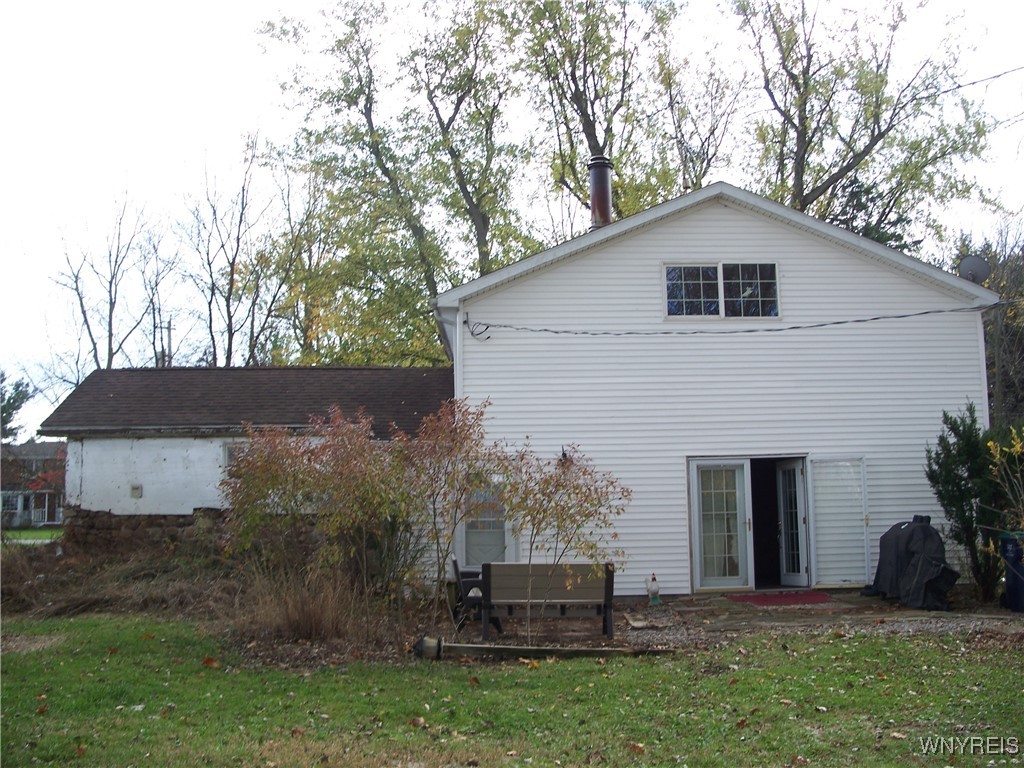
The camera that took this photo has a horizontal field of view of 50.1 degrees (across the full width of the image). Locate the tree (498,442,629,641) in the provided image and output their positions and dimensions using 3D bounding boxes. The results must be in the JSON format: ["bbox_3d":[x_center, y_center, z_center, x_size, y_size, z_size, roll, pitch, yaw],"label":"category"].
[{"bbox_3d":[0.607,1.856,12.900,1.450,2.250,1.400,-1,-6,-2],"label":"tree"}]

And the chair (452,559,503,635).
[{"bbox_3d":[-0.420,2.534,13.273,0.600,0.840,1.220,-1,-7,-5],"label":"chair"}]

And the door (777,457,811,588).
[{"bbox_3d":[4.674,2.308,18.163,0.050,2.040,0.860,0,-6,-14],"label":"door"}]

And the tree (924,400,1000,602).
[{"bbox_3d":[6.972,1.814,16.900,1.100,3.000,1.100,-1,-6,-2],"label":"tree"}]

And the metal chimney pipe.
[{"bbox_3d":[1.512,-3.221,18.800,0.380,1.450,0.380,-1,-6,-2],"label":"metal chimney pipe"}]

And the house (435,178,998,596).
[{"bbox_3d":[3.229,0.434,21.406,9.180,6.660,7.800,-1,-6,-2],"label":"house"}]

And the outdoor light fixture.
[{"bbox_3d":[-0.950,2.961,12.300,0.340,0.250,0.250,-1,-6,-2],"label":"outdoor light fixture"}]

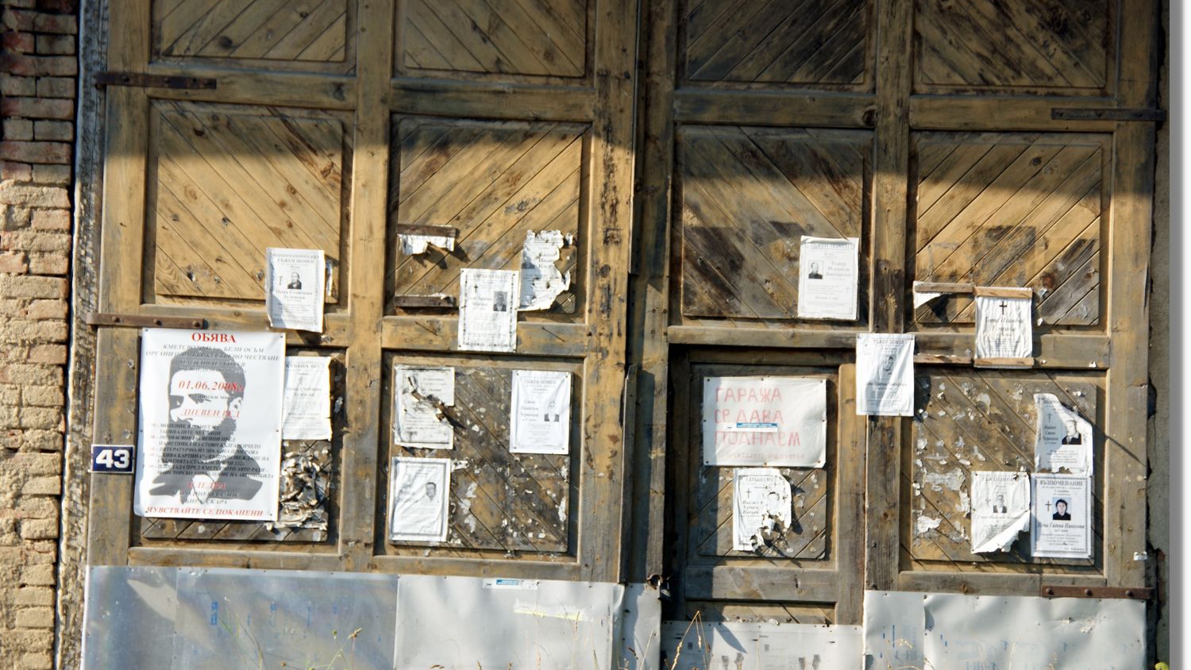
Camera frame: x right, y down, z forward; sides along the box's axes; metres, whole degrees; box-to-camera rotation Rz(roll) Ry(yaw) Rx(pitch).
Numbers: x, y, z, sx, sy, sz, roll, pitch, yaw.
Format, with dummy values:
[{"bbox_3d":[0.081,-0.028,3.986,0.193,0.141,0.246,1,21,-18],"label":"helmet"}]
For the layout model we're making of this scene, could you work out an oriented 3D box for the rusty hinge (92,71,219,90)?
[{"bbox_3d":[-1.594,-0.922,14.396,0.440,0.045,0.020,3,-2,0],"label":"rusty hinge"}]

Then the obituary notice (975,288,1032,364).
[{"bbox_3d":[1.472,-0.027,14.310,0.213,0.285,0.025,1,0,0],"label":"obituary notice"}]

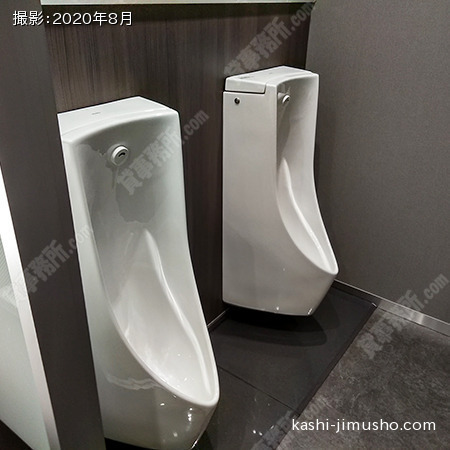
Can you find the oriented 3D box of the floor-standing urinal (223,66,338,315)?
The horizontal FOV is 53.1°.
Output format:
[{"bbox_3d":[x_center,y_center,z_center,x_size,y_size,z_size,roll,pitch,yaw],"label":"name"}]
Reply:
[{"bbox_3d":[0.278,-0.090,1.777,0.428,0.943,0.408,20,32,31],"label":"floor-standing urinal"}]

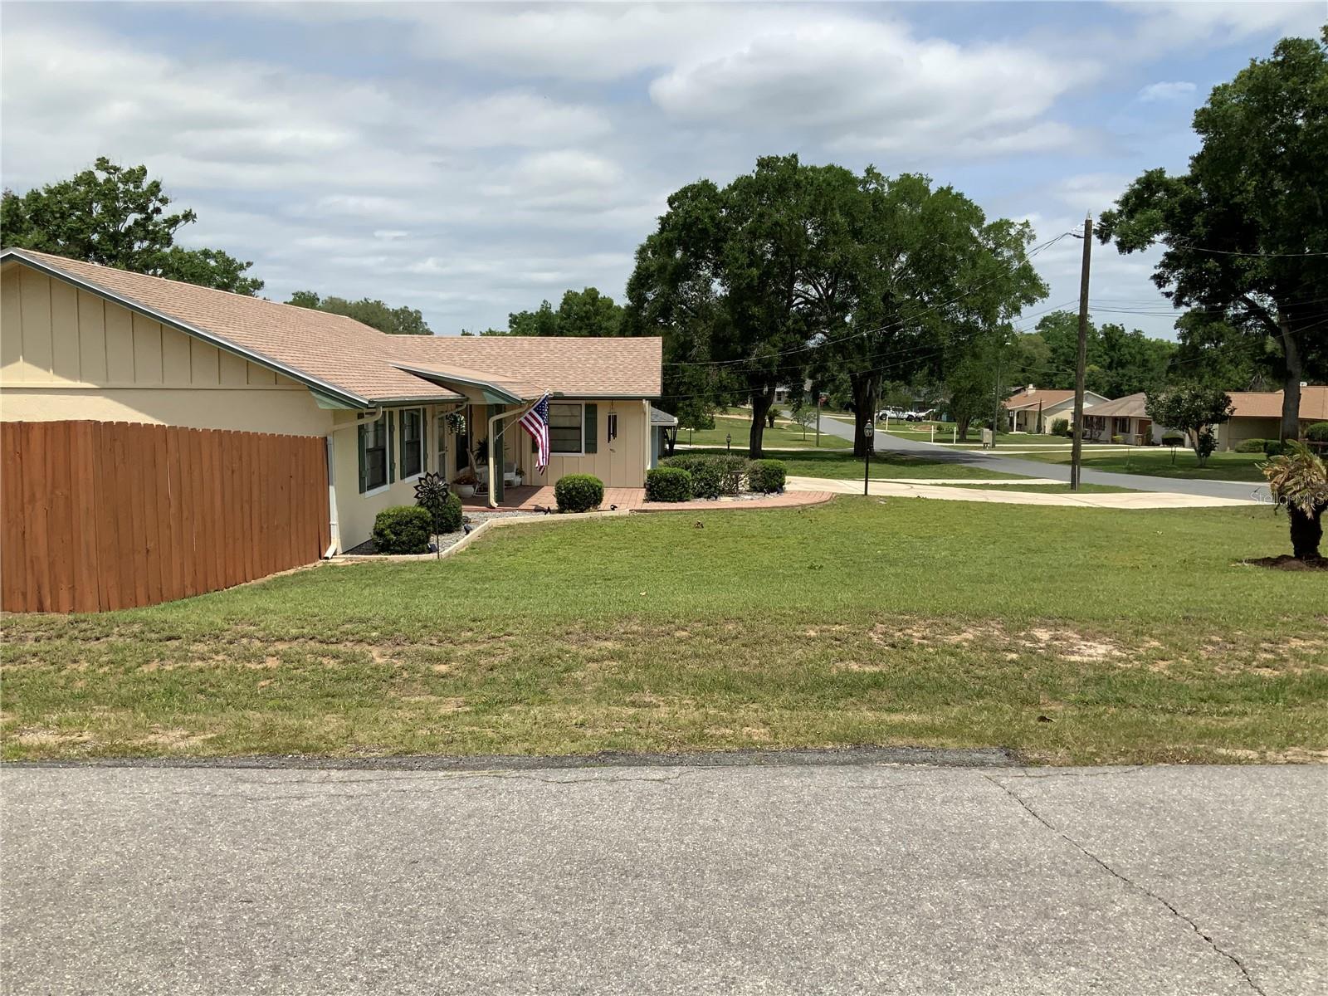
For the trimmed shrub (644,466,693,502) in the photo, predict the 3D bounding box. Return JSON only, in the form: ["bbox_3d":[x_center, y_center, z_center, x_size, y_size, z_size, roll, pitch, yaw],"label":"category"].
[{"bbox_3d":[0.137,-0.340,26.210,1.100,0.800,1.100,0,6,0],"label":"trimmed shrub"}]

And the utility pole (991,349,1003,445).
[{"bbox_3d":[21.450,-7.634,71.557,0.300,8.800,0.300,0,6,0],"label":"utility pole"}]

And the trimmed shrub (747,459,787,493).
[{"bbox_3d":[2.711,-0.595,29.057,1.020,0.850,1.050,0,6,0],"label":"trimmed shrub"}]

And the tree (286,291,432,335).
[{"bbox_3d":[-25.875,-12.051,94.436,12.400,11.200,11.500,0,6,0],"label":"tree"}]

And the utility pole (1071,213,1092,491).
[{"bbox_3d":[13.106,-4.525,34.867,0.300,8.600,0.300,0,6,0],"label":"utility pole"}]

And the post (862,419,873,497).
[{"bbox_3d":[5.582,-1.117,30.595,0.260,2.090,0.260,0,6,0],"label":"post"}]

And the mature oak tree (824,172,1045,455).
[{"bbox_3d":[13.288,-9.053,55.295,12.000,14.000,12.000,0,6,0],"label":"mature oak tree"}]

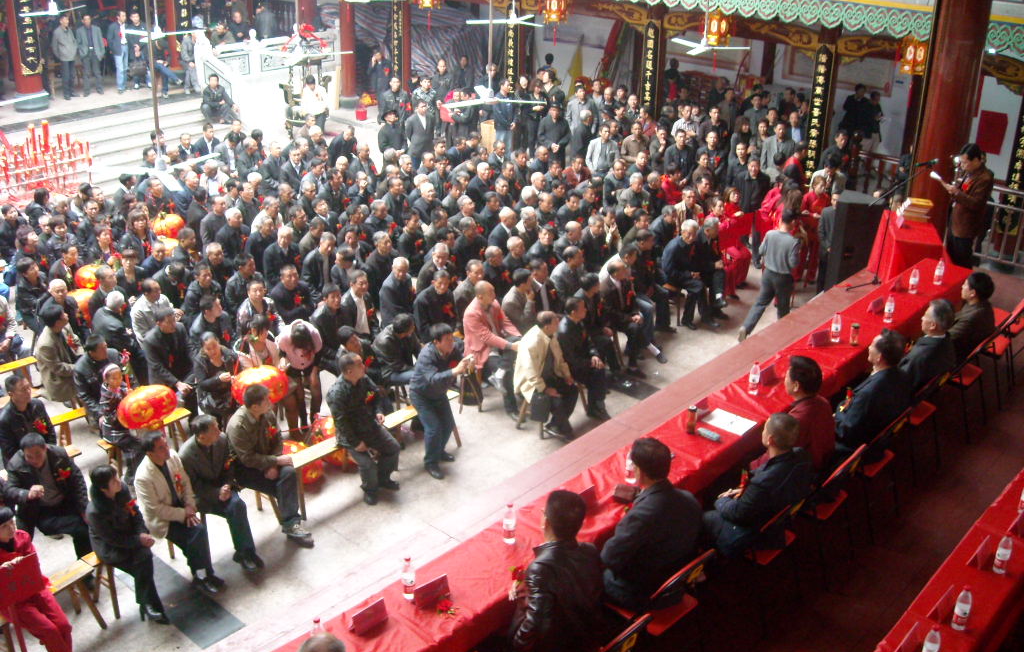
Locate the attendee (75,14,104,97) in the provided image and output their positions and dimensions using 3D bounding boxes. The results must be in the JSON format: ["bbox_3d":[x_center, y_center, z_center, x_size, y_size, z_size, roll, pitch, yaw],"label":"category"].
[{"bbox_3d":[-8.595,-5.513,21.064,0.550,1.660,0.360,-8,25,-21],"label":"attendee"}]

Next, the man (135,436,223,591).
[{"bbox_3d":[-2.462,1.395,7.724,0.780,1.260,0.520,12,26,23],"label":"man"}]

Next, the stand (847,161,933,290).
[{"bbox_3d":[3.924,-1.081,10.701,0.750,1.480,0.600,20,29,37],"label":"stand"}]

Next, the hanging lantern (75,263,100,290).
[{"bbox_3d":[-4.519,-0.521,11.128,0.420,0.280,0.420,20,29,37],"label":"hanging lantern"}]

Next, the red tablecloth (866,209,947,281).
[{"bbox_3d":[4.323,-0.717,11.320,0.560,0.780,1.100,6,24,11],"label":"red tablecloth"}]

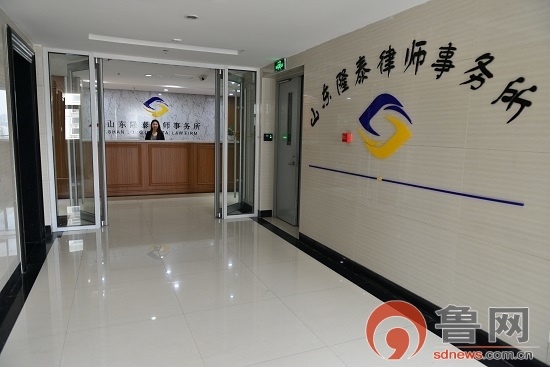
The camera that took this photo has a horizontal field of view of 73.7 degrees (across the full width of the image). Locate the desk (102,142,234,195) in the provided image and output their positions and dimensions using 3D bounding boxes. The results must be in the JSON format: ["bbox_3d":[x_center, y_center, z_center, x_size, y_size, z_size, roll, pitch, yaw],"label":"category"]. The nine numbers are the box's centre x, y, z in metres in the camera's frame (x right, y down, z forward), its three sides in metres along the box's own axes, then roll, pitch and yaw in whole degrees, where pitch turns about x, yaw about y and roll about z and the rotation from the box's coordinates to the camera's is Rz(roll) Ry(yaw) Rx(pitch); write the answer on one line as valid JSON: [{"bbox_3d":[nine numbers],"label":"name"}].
[{"bbox_3d":[-2.463,-0.367,8.250,3.250,1.180,0.650,-2,8,-24],"label":"desk"}]

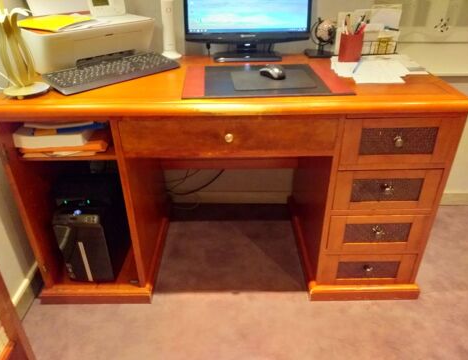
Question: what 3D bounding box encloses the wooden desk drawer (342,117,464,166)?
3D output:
[{"bbox_3d":[0.489,-0.208,1.243,0.342,0.158,0.418,0,29,0],"label":"wooden desk drawer"}]

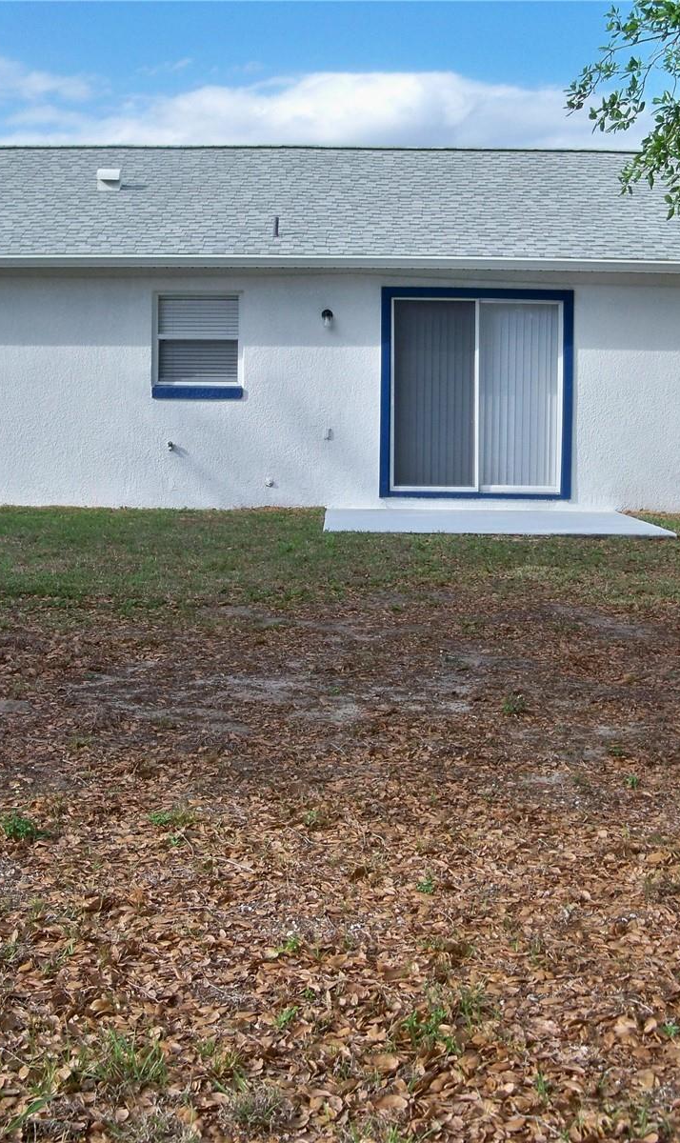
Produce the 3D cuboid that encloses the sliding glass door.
[{"bbox_3d":[1.436,-1.835,16.186,1.804,2.051,0.100,0,5,0],"label":"sliding glass door"}]

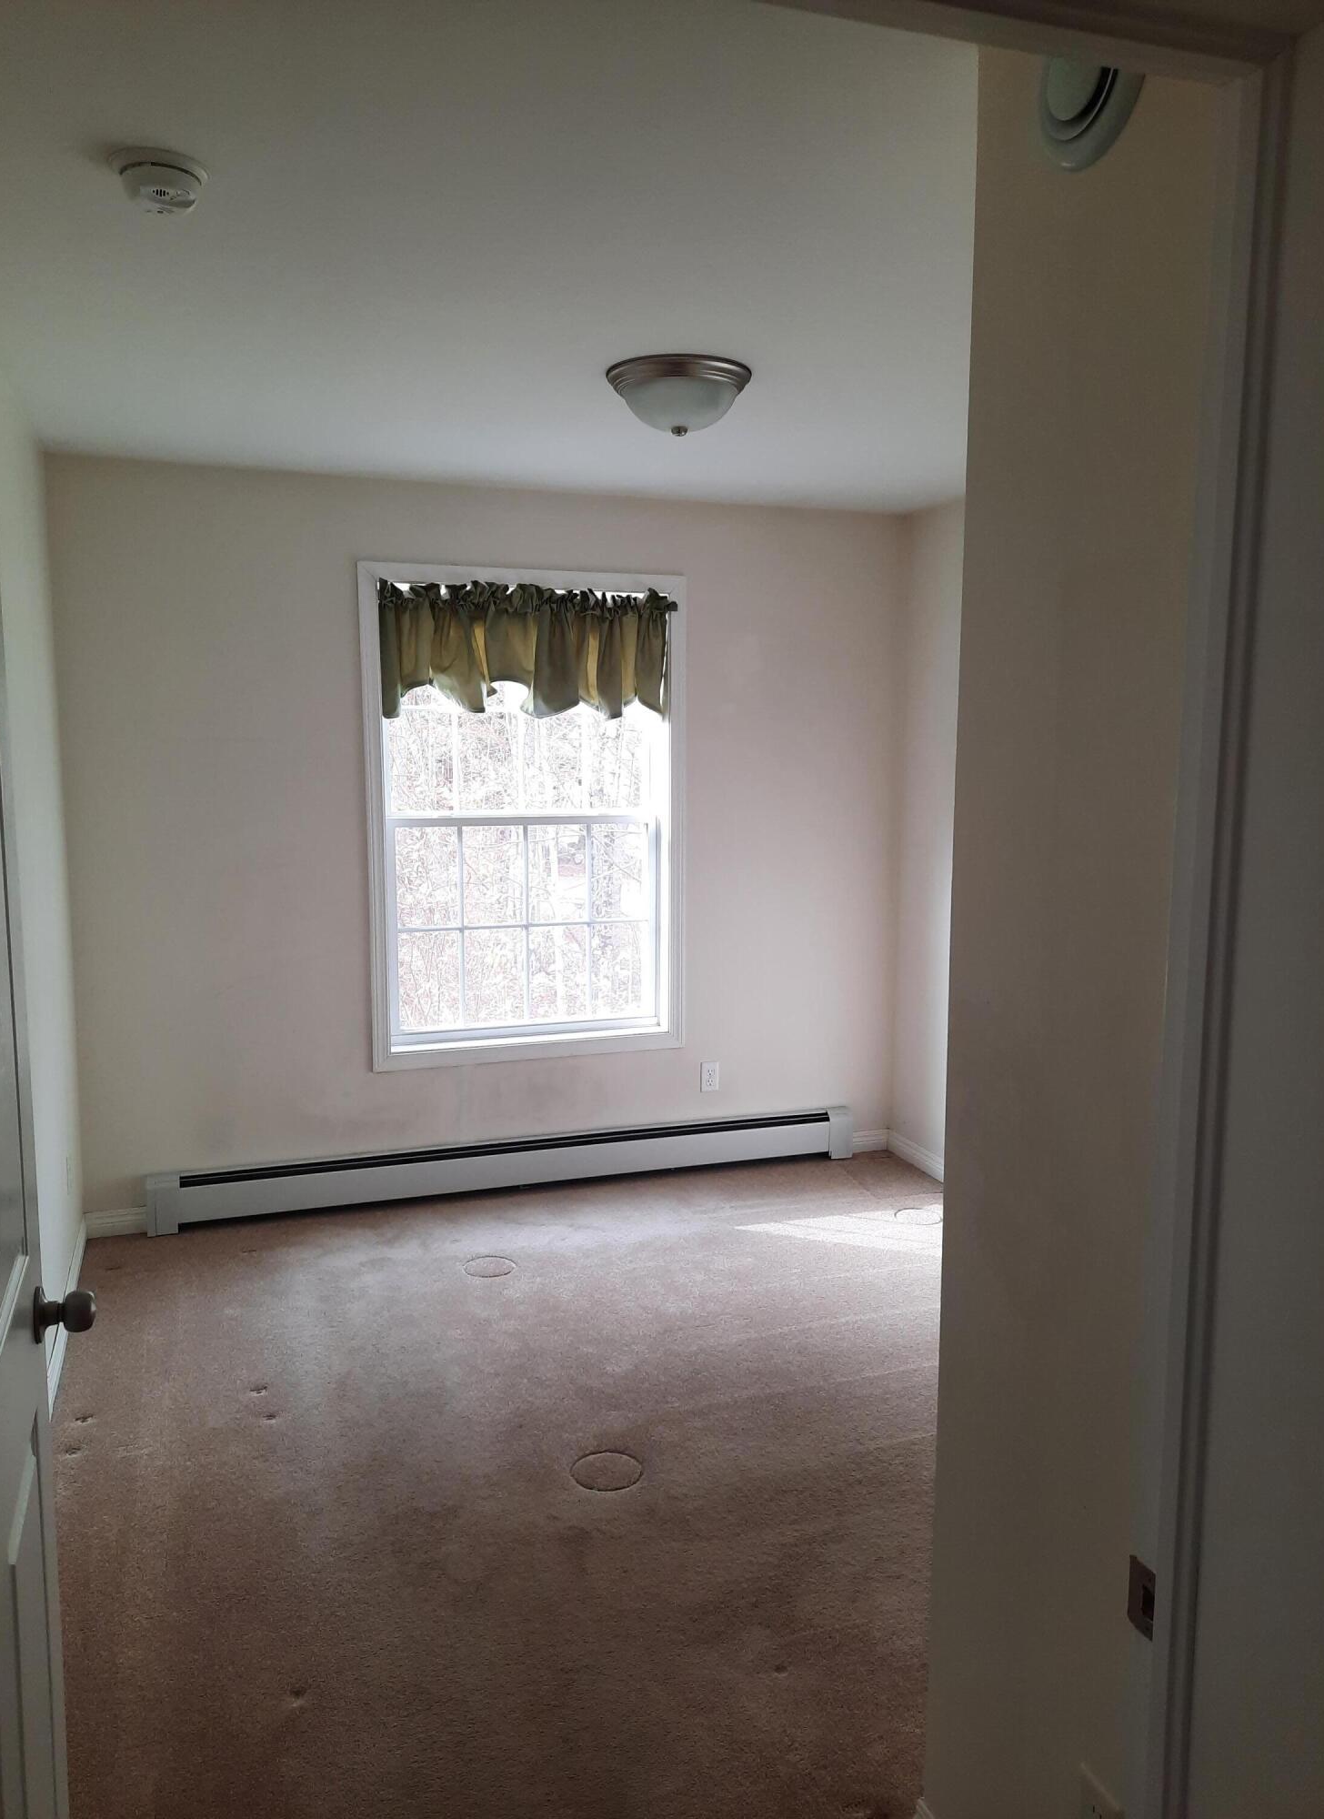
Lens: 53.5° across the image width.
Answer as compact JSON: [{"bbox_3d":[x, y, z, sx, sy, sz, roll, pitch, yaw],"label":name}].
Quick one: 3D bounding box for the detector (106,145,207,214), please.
[{"bbox_3d":[-0.752,-1.083,1.966,0.142,0.050,0.142,-2,8,-19],"label":"detector"}]

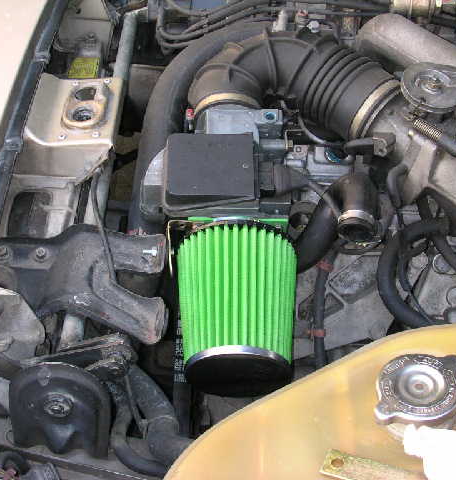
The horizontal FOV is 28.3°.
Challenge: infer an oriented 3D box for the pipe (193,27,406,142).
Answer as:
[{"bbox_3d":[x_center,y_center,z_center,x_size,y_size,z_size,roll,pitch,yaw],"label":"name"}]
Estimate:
[{"bbox_3d":[0.077,-0.185,1.080,0.235,0.085,0.095,0,46,0],"label":"pipe"}]

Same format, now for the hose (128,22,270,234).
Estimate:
[{"bbox_3d":[-0.031,-0.144,1.150,0.170,0.085,0.300,0,46,0],"label":"hose"}]

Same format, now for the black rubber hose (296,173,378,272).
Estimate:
[{"bbox_3d":[0.123,-0.022,1.040,0.095,0.085,0.075,0,46,0],"label":"black rubber hose"}]

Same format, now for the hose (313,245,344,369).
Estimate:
[{"bbox_3d":[0.118,0.078,1.060,0.027,0.145,0.018,12,7,0],"label":"hose"}]

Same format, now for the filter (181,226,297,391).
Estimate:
[{"bbox_3d":[0.011,0.073,0.943,0.130,0.130,0.145,0,58,0],"label":"filter"}]

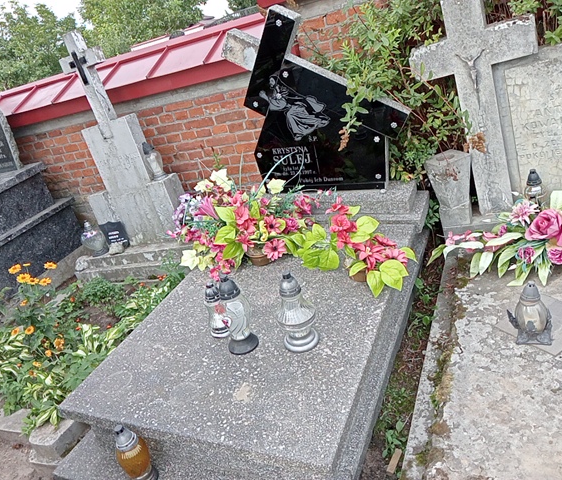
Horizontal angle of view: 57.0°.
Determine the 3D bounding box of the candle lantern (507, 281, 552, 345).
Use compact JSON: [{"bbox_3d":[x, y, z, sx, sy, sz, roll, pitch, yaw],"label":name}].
[{"bbox_3d":[0.739,0.210,1.528,0.128,0.207,0.100,-3,29,21],"label":"candle lantern"}]

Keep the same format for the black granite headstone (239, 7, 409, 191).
[{"bbox_3d":[0.198,-0.642,2.408,0.794,0.864,0.100,2,29,24],"label":"black granite headstone"}]

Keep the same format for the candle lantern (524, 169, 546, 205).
[{"bbox_3d":[1.021,-0.196,2.073,0.078,0.180,0.078,0,30,26],"label":"candle lantern"}]

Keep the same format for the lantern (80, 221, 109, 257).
[{"bbox_3d":[-1.204,-0.024,3.354,0.155,0.245,0.140,0,30,26],"label":"lantern"}]

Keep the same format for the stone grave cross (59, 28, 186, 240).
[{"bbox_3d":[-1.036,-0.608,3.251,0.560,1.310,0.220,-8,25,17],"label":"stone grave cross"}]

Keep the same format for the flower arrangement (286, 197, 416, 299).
[{"bbox_3d":[0.266,-0.017,1.964,0.470,0.290,0.340,0,30,26],"label":"flower arrangement"}]

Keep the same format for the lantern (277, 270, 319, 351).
[{"bbox_3d":[0.045,0.220,1.648,0.125,0.268,0.125,0,30,26],"label":"lantern"}]

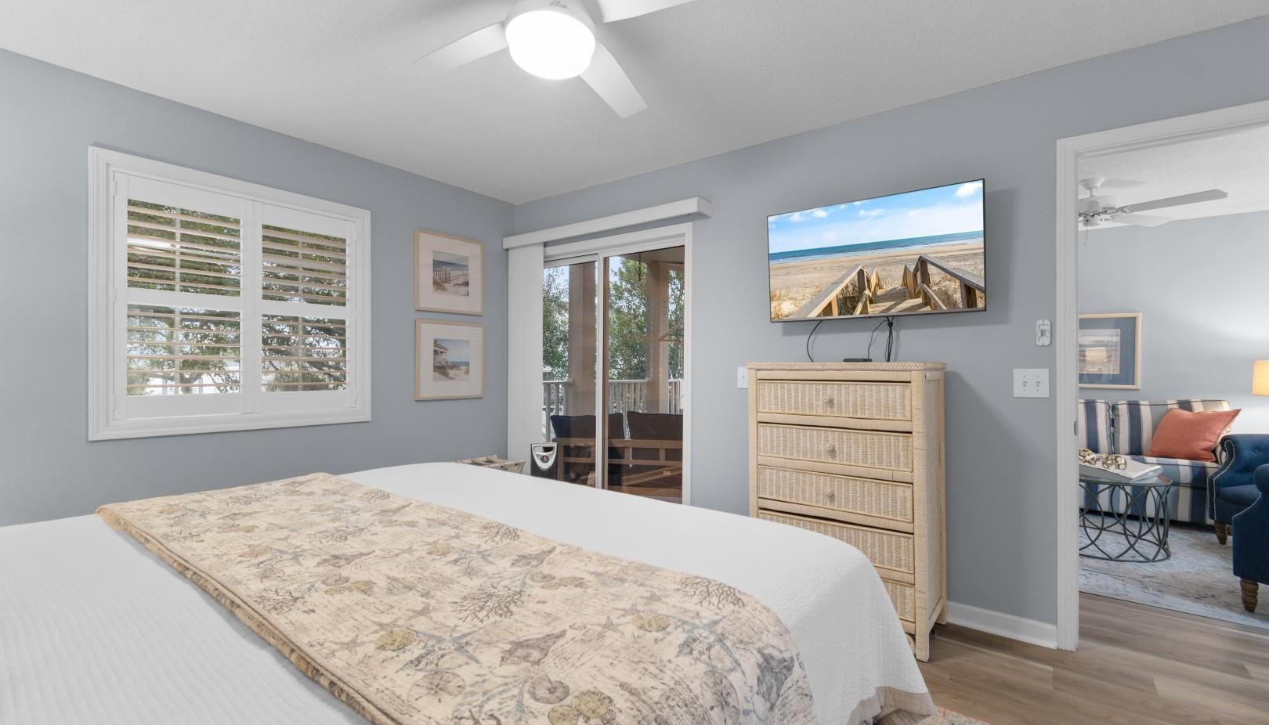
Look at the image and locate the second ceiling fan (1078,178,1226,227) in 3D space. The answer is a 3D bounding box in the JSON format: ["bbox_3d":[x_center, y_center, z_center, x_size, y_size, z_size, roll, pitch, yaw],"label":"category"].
[{"bbox_3d":[3.060,-1.075,3.530,1.240,0.320,1.240,0,0,34],"label":"second ceiling fan"}]

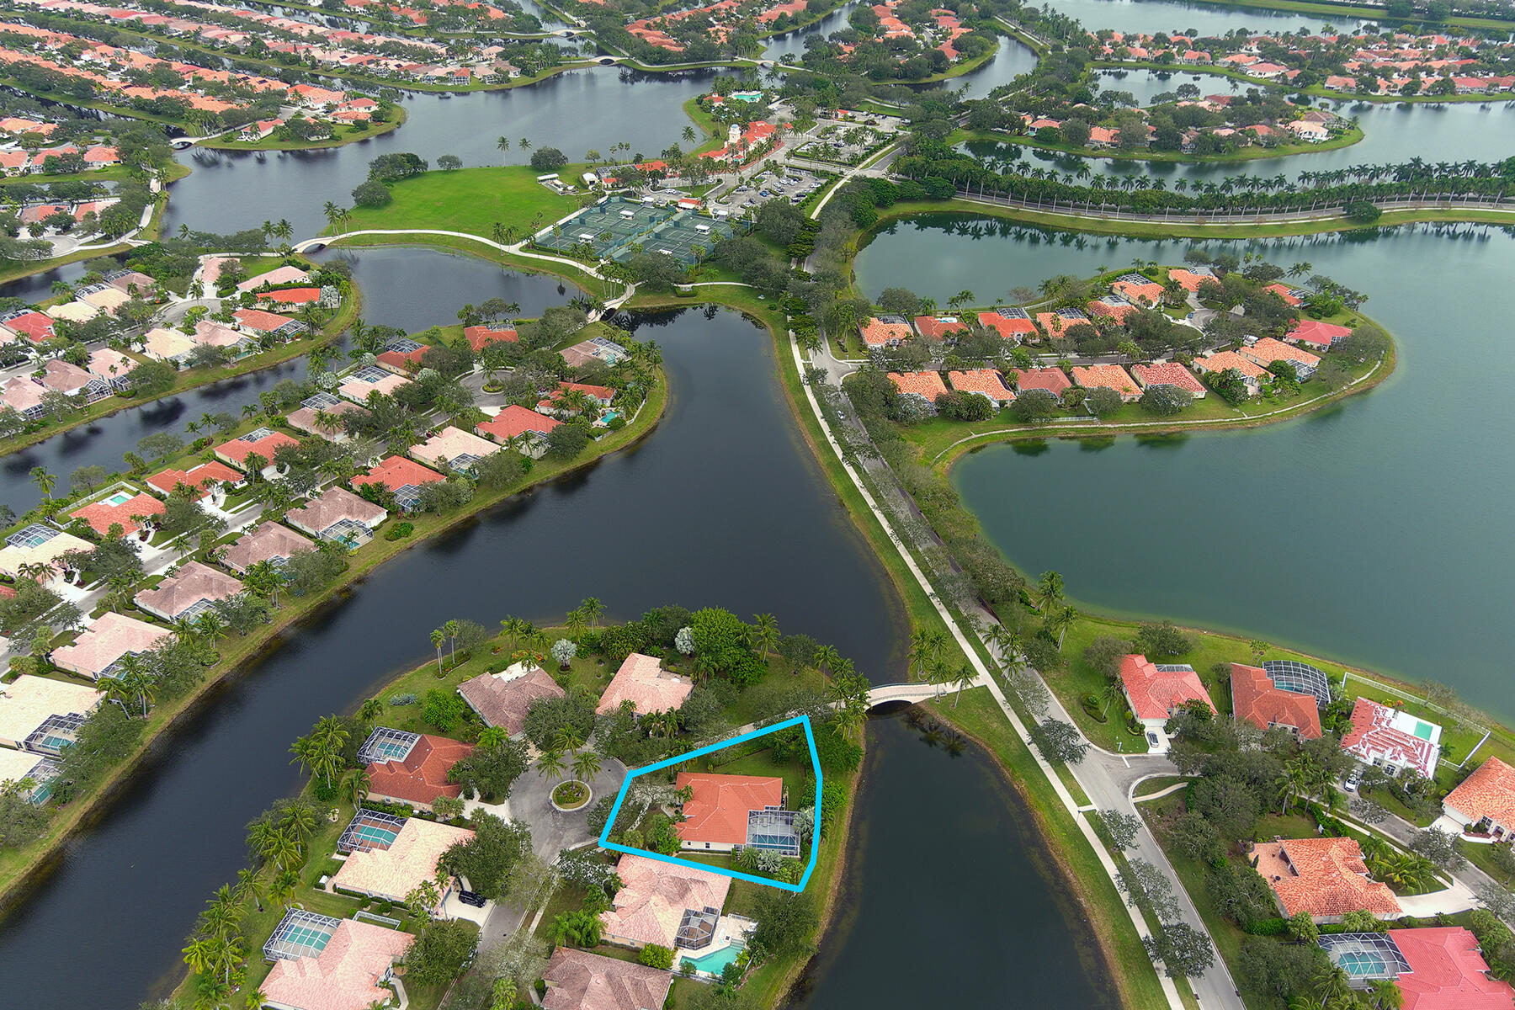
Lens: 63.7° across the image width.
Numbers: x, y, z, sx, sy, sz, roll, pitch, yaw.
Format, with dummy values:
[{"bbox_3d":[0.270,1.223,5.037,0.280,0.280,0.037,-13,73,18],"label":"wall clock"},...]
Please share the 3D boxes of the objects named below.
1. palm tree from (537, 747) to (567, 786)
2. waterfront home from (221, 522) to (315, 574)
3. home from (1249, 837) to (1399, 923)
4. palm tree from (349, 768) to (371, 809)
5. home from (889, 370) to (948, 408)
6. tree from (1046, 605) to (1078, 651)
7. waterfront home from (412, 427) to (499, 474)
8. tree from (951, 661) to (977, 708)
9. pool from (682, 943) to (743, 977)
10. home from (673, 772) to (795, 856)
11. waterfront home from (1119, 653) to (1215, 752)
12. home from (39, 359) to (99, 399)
[{"bbox_3d":[-44.250,58.820,266.180,6.800,12.500,6.800,1,33,0],"label":"palm tree"},{"bbox_3d":[-137.640,12.660,341.950,23.100,6.400,19.500,22,38,30],"label":"waterfront home"},{"bbox_3d":[123.110,80.440,264.720,24.400,6.400,20.300,-1,34,-3],"label":"home"},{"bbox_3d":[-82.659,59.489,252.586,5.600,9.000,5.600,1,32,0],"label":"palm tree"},{"bbox_3d":[59.004,-42.709,440.505,18.000,6.200,23.800,-5,34,-7],"label":"home"},{"bbox_3d":[75.524,31.347,300.016,6.800,12.000,6.800,1,32,0],"label":"tree"},{"bbox_3d":[-94.451,-17.722,379.762,22.300,5.800,18.300,22,37,30],"label":"waterfront home"},{"bbox_3d":[48.750,43.570,291.980,5.600,12.200,5.600,1,33,0],"label":"tree"},{"bbox_3d":[-9.160,92.540,250.450,11.900,1.400,9.200,8,35,11],"label":"pool"},{"bbox_3d":[-4.631,68.317,274.446,28.700,6.400,20.200,2,34,3],"label":"home"},{"bbox_3d":[103.293,45.589,309.388,19.800,6.400,23.800,-1,34,-2],"label":"waterfront home"},{"bbox_3d":[-252.118,-46.445,443.192,26.200,5.800,13.400,20,38,26],"label":"home"}]

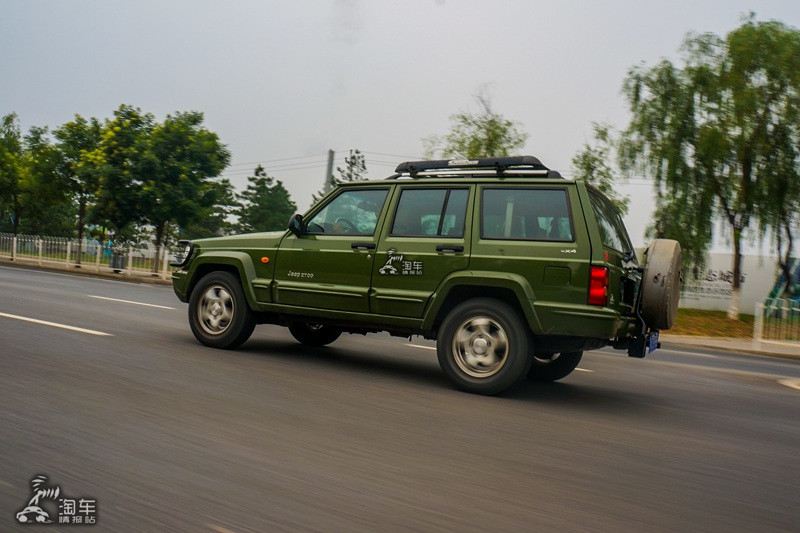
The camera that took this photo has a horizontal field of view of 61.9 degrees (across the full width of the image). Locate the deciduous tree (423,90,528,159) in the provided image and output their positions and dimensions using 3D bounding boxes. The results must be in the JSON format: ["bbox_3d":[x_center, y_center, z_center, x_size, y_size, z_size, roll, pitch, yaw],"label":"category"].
[{"bbox_3d":[2.962,-2.843,26.500,4.600,8.310,4.600,5,-2,29],"label":"deciduous tree"}]

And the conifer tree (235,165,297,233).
[{"bbox_3d":[-7.014,-2.245,34.000,3.900,5.918,3.900,5,-2,29],"label":"conifer tree"}]

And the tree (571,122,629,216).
[{"bbox_3d":[7.483,-1.838,25.000,2.700,7.127,2.700,5,-2,29],"label":"tree"}]

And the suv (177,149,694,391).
[{"bbox_3d":[0.098,0.044,6.067,4.406,1.780,1.820,5,-3,29],"label":"suv"}]

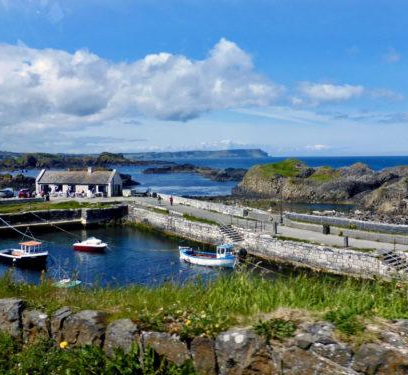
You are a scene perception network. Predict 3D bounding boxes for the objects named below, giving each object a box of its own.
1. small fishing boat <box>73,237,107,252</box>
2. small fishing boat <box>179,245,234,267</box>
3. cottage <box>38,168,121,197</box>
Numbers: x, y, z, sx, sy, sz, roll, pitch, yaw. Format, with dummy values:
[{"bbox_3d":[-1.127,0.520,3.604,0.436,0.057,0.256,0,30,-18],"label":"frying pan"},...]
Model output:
[{"bbox_3d":[-13.327,6.672,44.964,4.350,1.800,1.750,1,5,16],"label":"small fishing boat"},{"bbox_3d":[0.483,6.754,39.712,6.400,2.250,2.100,1,5,19],"label":"small fishing boat"},{"bbox_3d":[-23.708,-0.939,71.629,15.200,5.300,5.400,0,5,11],"label":"cottage"}]

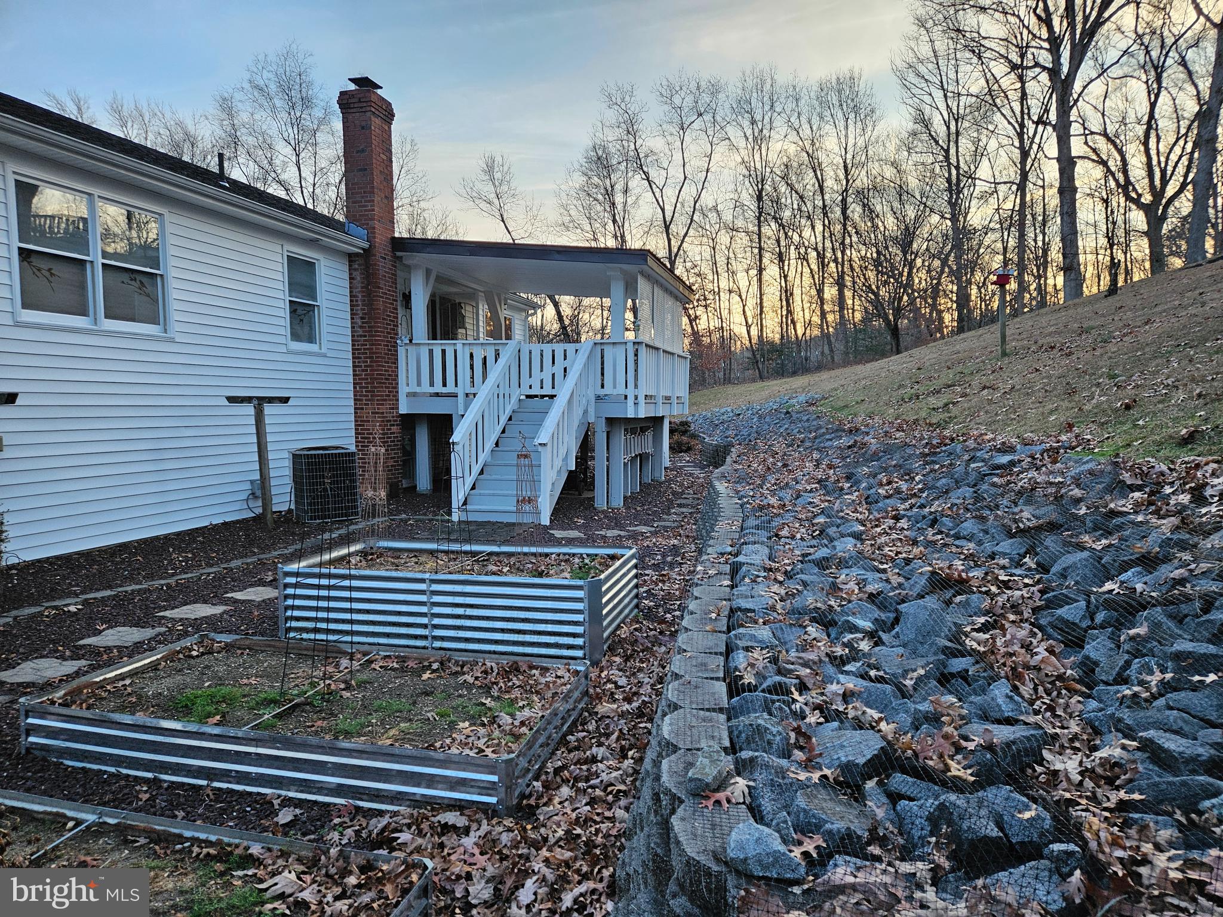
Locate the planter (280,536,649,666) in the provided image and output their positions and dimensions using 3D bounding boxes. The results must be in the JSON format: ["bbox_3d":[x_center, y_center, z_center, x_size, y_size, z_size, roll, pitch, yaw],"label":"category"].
[{"bbox_3d":[-1.118,1.047,6.370,2.440,0.555,1.270,1,4,14],"label":"planter"}]

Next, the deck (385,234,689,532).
[{"bbox_3d":[-1.276,-1.526,14.376,4.500,4.350,7.000,1,4,14],"label":"deck"}]

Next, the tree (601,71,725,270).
[{"bbox_3d":[2.549,-11.506,40.514,6.193,15.185,5.883,0,4,4],"label":"tree"}]

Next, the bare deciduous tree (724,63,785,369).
[{"bbox_3d":[8.123,-13.202,45.450,3.367,17.190,3.198,1,4,10],"label":"bare deciduous tree"}]

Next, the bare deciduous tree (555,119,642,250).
[{"bbox_3d":[-0.701,-10.815,42.564,4.554,13.620,4.327,0,4,-1],"label":"bare deciduous tree"}]

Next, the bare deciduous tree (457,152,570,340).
[{"bbox_3d":[-3.749,-7.628,32.704,4.922,9.260,4.676,-1,4,-6],"label":"bare deciduous tree"}]

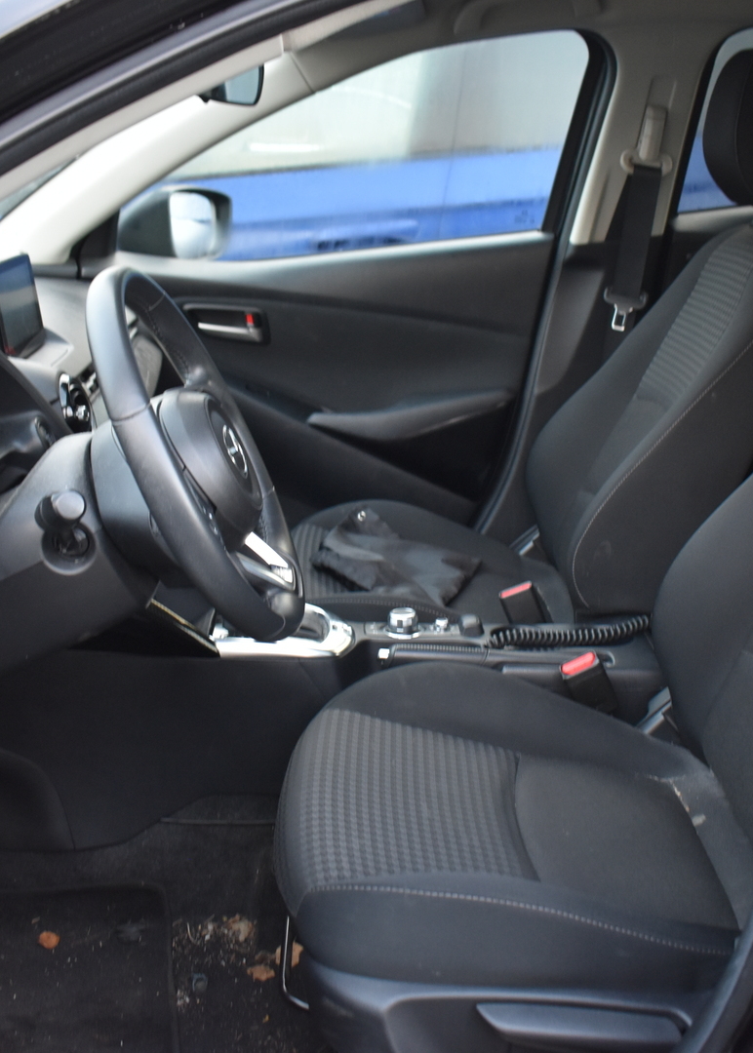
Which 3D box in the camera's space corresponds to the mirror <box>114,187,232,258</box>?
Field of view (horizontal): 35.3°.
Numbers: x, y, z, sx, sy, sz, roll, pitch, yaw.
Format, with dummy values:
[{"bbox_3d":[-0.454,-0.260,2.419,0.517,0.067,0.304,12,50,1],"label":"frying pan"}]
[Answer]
[{"bbox_3d":[-0.370,-0.568,2.240,0.145,0.150,0.210,5,19,14],"label":"mirror"}]

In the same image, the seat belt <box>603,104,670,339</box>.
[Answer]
[{"bbox_3d":[0.435,-0.492,1.976,0.100,0.400,0.080,0,19,0],"label":"seat belt"}]

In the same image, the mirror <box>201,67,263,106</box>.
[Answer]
[{"bbox_3d":[-0.175,-0.507,1.328,0.050,0.065,0.225,4,19,11],"label":"mirror"}]

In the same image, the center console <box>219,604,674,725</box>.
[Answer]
[{"bbox_3d":[0.085,0.188,1.560,0.610,0.180,0.230,0,19,0],"label":"center console"}]

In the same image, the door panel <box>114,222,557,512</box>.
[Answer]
[{"bbox_3d":[-0.120,-0.229,2.133,0.860,0.580,0.140,0,19,0],"label":"door panel"}]

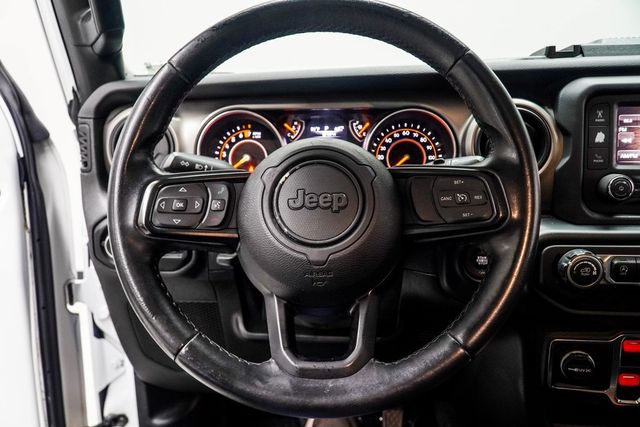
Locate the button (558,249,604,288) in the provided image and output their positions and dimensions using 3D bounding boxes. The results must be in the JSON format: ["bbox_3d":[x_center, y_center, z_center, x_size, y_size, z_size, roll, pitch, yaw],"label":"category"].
[{"bbox_3d":[0.315,0.066,0.600,0.046,0.046,0.023,0,10,0],"label":"button"}]

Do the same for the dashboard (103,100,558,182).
[{"bbox_3d":[0.014,-0.093,0.665,0.605,0.120,0.100,0,10,0],"label":"dashboard"}]

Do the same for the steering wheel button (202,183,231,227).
[{"bbox_3d":[-0.096,-0.007,0.457,0.028,0.043,0.011,0,-13,0],"label":"steering wheel button"}]

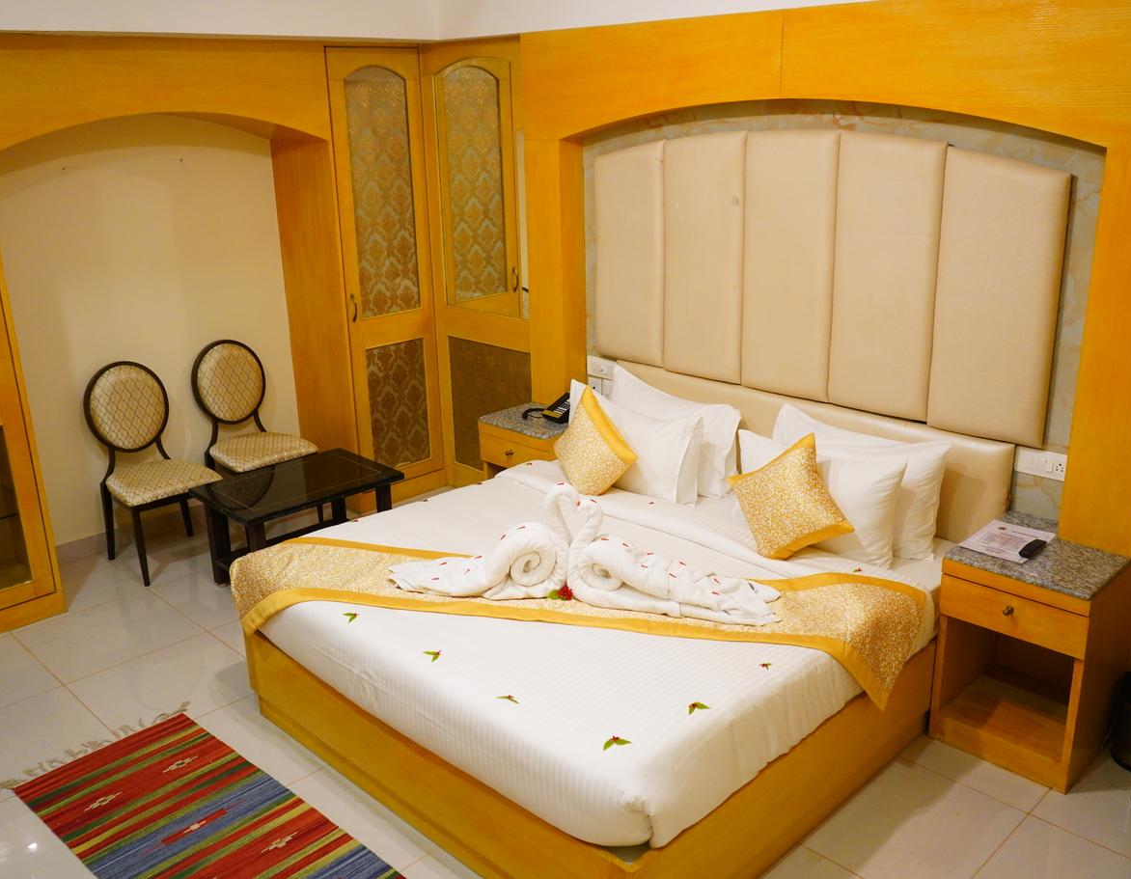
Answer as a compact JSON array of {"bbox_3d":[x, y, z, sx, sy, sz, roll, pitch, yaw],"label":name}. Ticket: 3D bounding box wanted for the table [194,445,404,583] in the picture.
[{"bbox_3d":[-1.264,0.417,4.943,0.820,0.455,0.590,-17,23,-40],"label":"table"}]

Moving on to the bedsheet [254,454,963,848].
[{"bbox_3d":[0.180,0.519,3.652,1.930,0.270,1.860,-17,23,-42],"label":"bedsheet"}]

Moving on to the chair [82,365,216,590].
[{"bbox_3d":[-1.991,0.140,5.002,0.460,0.970,0.600,-17,23,-42],"label":"chair"}]

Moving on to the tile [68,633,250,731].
[{"bbox_3d":[-1.538,0.959,4.006,0.600,0.010,0.600,-17,23,-42],"label":"tile"}]

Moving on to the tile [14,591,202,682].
[{"bbox_3d":[-1.970,0.835,4.412,0.590,0.010,0.620,-17,23,-42],"label":"tile"}]

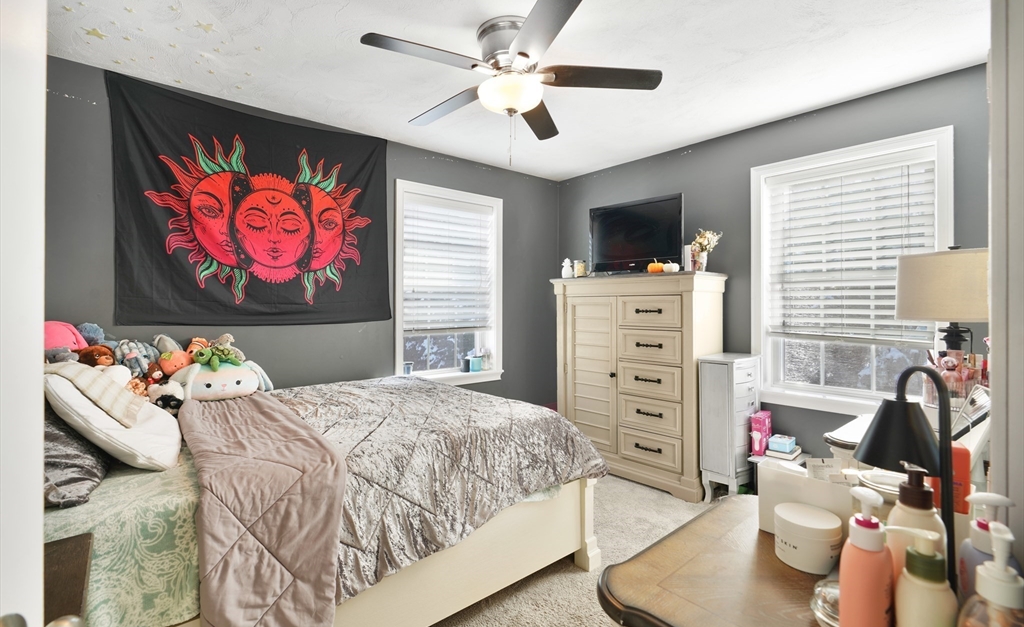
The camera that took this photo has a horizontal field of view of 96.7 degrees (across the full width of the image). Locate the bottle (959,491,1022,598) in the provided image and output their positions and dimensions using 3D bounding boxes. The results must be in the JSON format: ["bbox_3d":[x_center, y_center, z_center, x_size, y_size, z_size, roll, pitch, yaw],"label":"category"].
[{"bbox_3d":[0.634,0.345,0.603,0.066,0.226,0.060,0,1,16],"label":"bottle"}]

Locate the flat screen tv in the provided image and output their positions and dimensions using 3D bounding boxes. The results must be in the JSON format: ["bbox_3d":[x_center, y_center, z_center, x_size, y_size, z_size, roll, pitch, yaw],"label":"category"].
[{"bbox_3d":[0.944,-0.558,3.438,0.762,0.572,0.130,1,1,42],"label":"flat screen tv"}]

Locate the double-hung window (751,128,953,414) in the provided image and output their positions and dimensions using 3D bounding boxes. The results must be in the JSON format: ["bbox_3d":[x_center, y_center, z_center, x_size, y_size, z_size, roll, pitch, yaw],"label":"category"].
[{"bbox_3d":[1.958,-0.194,2.734,0.110,1.575,0.985,-1,1,-41],"label":"double-hung window"}]

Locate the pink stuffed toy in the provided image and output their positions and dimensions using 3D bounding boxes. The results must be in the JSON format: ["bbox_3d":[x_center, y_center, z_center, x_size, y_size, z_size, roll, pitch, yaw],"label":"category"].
[{"bbox_3d":[-1.961,0.133,1.950,0.260,0.230,0.210,-1,2,-43],"label":"pink stuffed toy"}]

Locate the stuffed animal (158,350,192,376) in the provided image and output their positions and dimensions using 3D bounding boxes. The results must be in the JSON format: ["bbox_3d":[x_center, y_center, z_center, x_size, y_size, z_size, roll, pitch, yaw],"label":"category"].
[{"bbox_3d":[-1.627,0.247,2.200,0.120,0.125,0.130,1,18,43],"label":"stuffed animal"}]

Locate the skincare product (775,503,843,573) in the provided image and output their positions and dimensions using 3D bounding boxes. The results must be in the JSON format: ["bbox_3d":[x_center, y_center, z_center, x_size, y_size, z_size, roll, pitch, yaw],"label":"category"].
[{"bbox_3d":[0.546,0.413,0.841,0.103,0.081,0.103,0,1,6],"label":"skincare product"}]

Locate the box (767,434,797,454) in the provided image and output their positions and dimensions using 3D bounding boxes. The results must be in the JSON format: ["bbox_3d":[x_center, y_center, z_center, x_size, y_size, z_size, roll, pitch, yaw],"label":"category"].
[{"bbox_3d":[1.676,0.807,2.822,0.108,0.055,0.155,1,2,43],"label":"box"}]

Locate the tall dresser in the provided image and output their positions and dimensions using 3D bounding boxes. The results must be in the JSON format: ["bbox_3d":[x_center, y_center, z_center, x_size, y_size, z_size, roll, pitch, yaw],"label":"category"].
[{"bbox_3d":[0.915,0.455,3.490,0.448,1.456,1.283,-1,1,-40],"label":"tall dresser"}]

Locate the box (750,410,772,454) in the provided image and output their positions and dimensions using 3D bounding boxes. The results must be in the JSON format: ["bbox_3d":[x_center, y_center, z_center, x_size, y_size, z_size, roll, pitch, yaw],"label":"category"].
[{"bbox_3d":[1.556,0.753,2.845,0.058,0.222,0.190,1,1,39],"label":"box"}]

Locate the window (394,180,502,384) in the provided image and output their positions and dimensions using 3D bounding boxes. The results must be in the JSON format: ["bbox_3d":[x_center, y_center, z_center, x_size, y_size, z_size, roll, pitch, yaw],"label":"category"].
[{"bbox_3d":[-0.480,-0.204,3.656,0.998,1.564,0.120,-1,1,-40],"label":"window"}]

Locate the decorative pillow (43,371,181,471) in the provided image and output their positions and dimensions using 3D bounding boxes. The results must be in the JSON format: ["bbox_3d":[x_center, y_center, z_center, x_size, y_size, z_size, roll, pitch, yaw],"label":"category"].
[{"bbox_3d":[-1.239,0.297,1.407,0.140,0.430,0.480,-48,27,-25],"label":"decorative pillow"}]

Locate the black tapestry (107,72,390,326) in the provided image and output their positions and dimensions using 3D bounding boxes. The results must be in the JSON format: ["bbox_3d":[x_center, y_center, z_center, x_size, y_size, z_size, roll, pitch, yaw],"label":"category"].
[{"bbox_3d":[-1.443,-0.580,2.768,1.511,1.283,0.030,-1,1,-40],"label":"black tapestry"}]

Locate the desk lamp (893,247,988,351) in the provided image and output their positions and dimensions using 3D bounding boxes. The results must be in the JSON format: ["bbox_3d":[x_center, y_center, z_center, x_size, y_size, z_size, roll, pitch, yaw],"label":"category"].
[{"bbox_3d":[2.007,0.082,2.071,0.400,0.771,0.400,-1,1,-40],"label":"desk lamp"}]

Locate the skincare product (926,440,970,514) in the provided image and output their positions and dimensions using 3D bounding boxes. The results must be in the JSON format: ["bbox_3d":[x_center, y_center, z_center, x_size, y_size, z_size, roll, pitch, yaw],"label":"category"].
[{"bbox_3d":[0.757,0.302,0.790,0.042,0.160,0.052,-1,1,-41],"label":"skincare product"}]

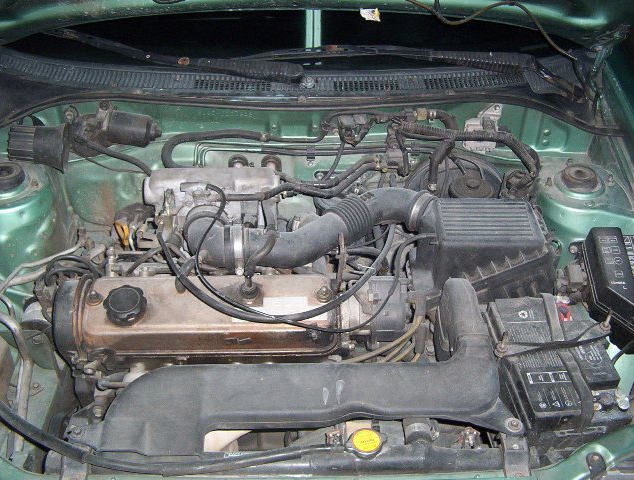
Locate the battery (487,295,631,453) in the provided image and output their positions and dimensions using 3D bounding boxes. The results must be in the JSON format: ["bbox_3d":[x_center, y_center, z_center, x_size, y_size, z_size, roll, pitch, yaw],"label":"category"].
[{"bbox_3d":[0.335,0.231,1.075,0.130,0.205,0.238,-2,38,-3],"label":"battery"}]

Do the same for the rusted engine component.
[{"bbox_3d":[-0.174,0.113,1.066,0.405,0.085,0.155,0,42,0],"label":"rusted engine component"}]

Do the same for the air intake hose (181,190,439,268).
[{"bbox_3d":[-0.010,-0.005,1.185,0.400,0.095,0.170,0,38,0],"label":"air intake hose"}]

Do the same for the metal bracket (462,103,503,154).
[{"bbox_3d":[0.305,-0.207,1.335,0.071,0.090,0.035,0,38,0],"label":"metal bracket"}]

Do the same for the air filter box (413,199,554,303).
[{"bbox_3d":[0.266,0.048,1.205,0.215,0.195,0.170,0,38,0],"label":"air filter box"}]

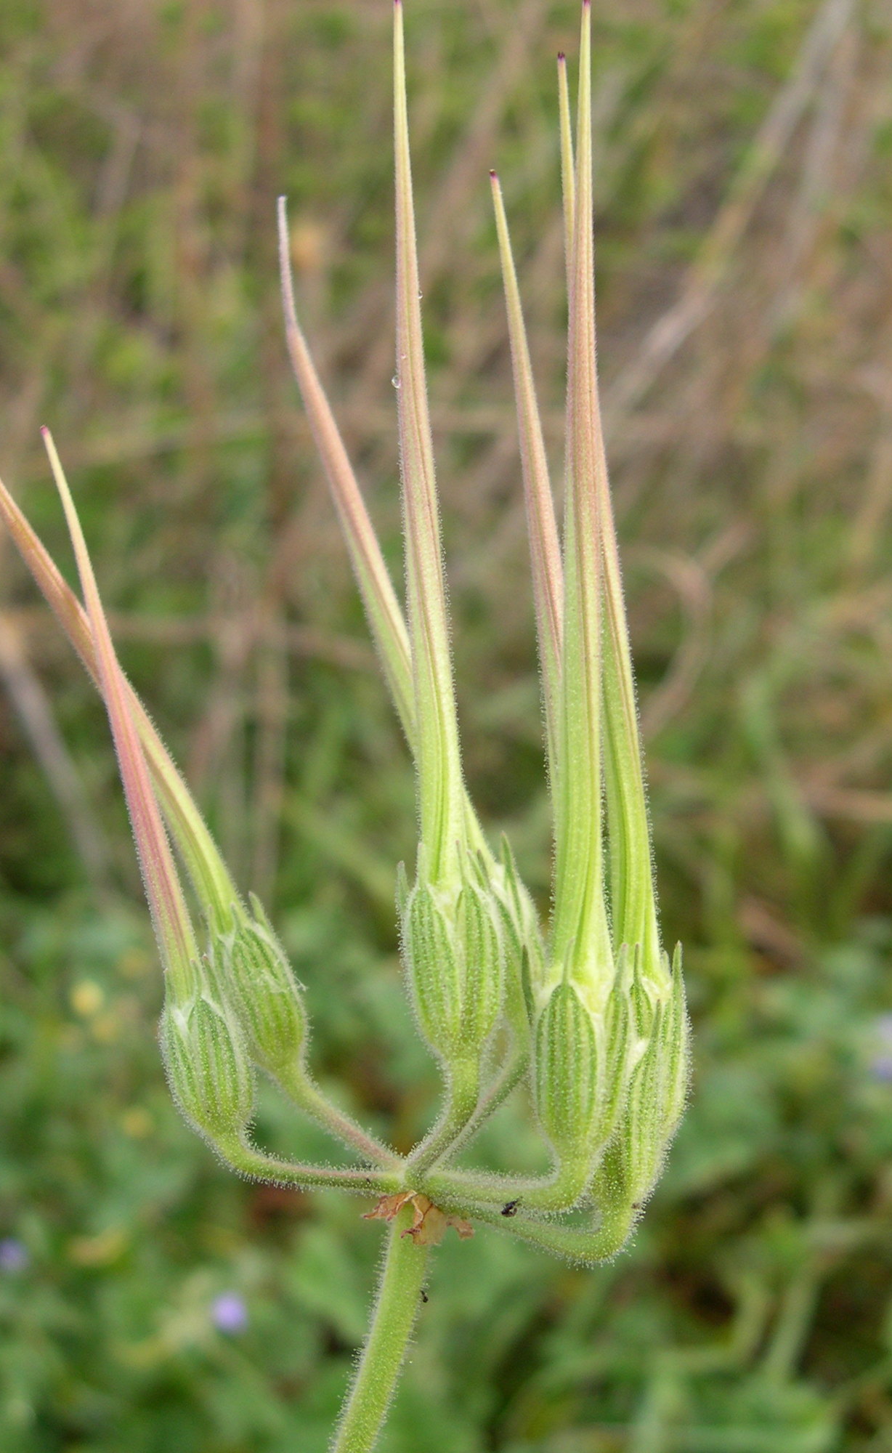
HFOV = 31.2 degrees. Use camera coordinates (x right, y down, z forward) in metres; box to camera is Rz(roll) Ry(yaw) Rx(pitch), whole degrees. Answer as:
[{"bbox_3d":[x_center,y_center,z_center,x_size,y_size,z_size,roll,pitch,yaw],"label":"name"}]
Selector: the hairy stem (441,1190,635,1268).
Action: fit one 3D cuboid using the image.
[{"bbox_3d":[0.006,0.032,0.102,0.013,0.004,0.002,9,12,14],"label":"hairy stem"}]

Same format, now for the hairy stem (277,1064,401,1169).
[{"bbox_3d":[-0.007,0.026,0.107,0.011,0.002,0.002,39,0,16],"label":"hairy stem"}]

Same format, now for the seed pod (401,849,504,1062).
[{"bbox_3d":[0.000,0.015,0.105,0.006,0.014,0.006,-3,6,0],"label":"seed pod"}]

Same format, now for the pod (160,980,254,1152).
[{"bbox_3d":[-0.016,0.022,0.104,0.006,0.011,0.006,-11,6,0],"label":"pod"}]

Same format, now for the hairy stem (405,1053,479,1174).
[{"bbox_3d":[0.000,0.026,0.104,0.003,0.008,0.002,24,8,0],"label":"hairy stem"}]

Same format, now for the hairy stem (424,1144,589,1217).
[{"bbox_3d":[0.004,0.030,0.104,0.011,0.004,0.002,1,9,9],"label":"hairy stem"}]

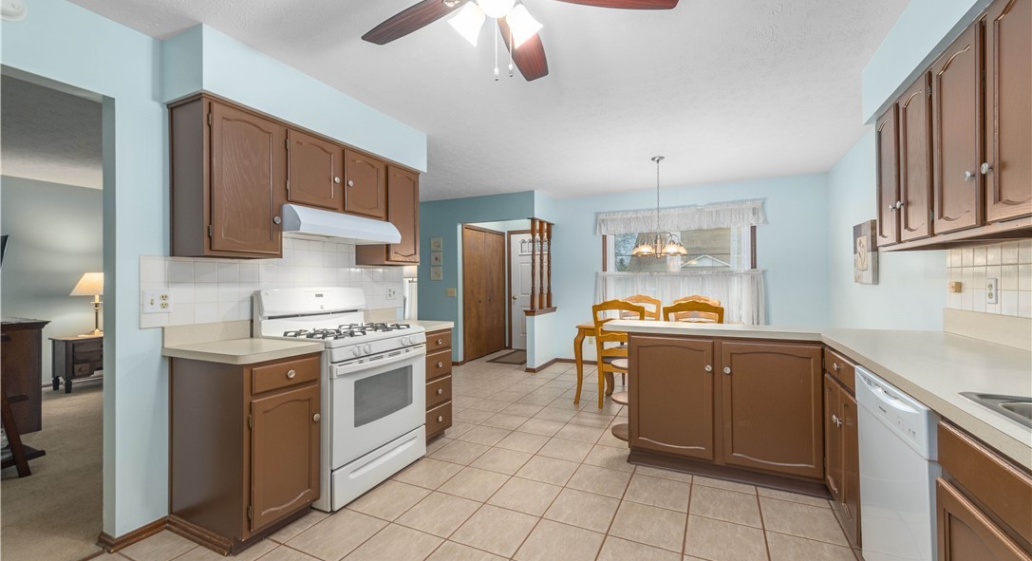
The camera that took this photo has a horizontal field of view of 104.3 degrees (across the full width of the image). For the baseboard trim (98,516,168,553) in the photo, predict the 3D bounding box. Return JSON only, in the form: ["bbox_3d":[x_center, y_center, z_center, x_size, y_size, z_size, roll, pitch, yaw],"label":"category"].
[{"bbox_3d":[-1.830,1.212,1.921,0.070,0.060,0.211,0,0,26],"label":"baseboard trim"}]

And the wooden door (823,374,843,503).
[{"bbox_3d":[1.686,0.825,2.133,0.021,0.604,0.337,0,0,26],"label":"wooden door"}]

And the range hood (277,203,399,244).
[{"bbox_3d":[-1.212,-0.344,2.689,0.425,0.148,0.782,0,0,26],"label":"range hood"}]

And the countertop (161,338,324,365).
[{"bbox_3d":[-1.380,0.350,2.064,0.630,0.042,0.440,0,0,26],"label":"countertop"}]

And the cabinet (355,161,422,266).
[{"bbox_3d":[-1.025,-0.498,3.192,0.302,0.765,0.377,0,0,26],"label":"cabinet"}]

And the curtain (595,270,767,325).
[{"bbox_3d":[2.042,0.270,5.191,2.070,0.790,0.090,0,0,26],"label":"curtain"}]

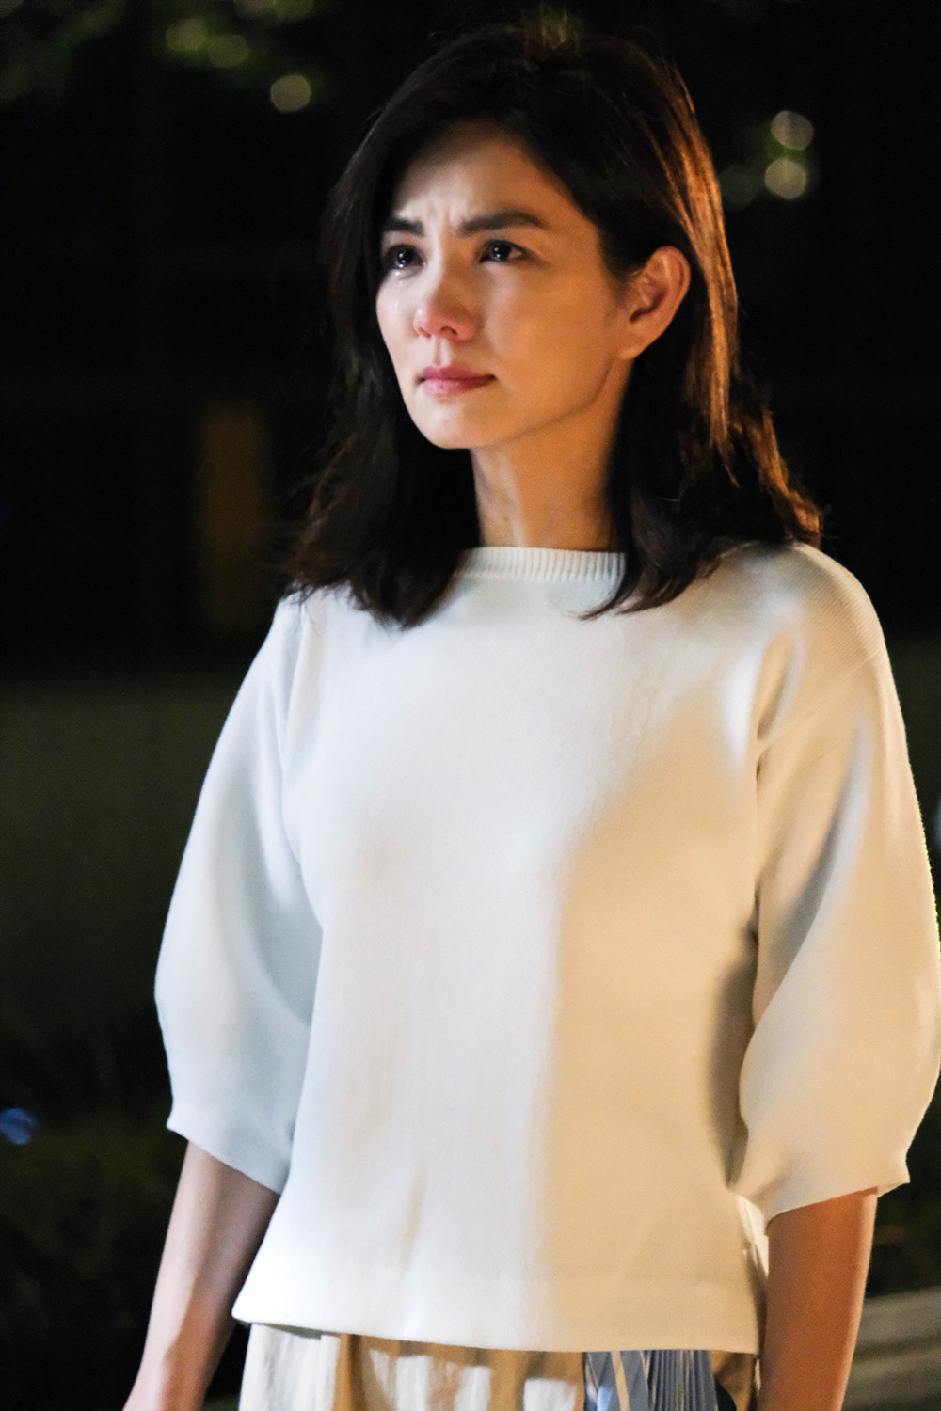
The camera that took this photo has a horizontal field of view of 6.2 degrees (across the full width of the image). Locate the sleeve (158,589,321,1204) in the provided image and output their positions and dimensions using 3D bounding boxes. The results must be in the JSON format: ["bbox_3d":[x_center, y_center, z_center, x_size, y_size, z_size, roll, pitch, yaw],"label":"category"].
[{"bbox_3d":[-0.123,0.106,4.950,0.110,0.325,0.130,6,2,27],"label":"sleeve"}]

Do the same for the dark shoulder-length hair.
[{"bbox_3d":[0.047,-0.213,4.870,0.260,0.335,0.245,1,2,32],"label":"dark shoulder-length hair"}]

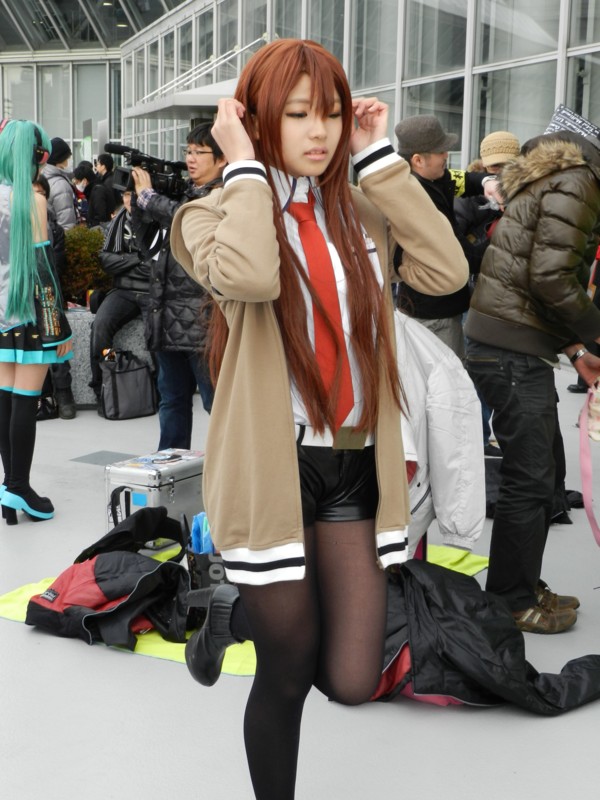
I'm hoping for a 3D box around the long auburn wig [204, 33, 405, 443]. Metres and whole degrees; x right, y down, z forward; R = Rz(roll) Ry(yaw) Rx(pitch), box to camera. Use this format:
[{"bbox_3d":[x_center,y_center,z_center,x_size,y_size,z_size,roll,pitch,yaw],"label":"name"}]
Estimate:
[{"bbox_3d":[-0.001,-0.288,2.153,0.290,0.673,0.300,-4,11,-30],"label":"long auburn wig"}]

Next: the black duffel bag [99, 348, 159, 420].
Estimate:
[{"bbox_3d":[-1.053,-0.106,7.562,0.330,0.400,0.190,-8,14,-43],"label":"black duffel bag"}]

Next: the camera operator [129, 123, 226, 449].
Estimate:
[{"bbox_3d":[-0.613,-0.523,6.177,0.500,1.717,0.520,-4,11,-29],"label":"camera operator"}]

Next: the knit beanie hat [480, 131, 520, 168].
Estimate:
[{"bbox_3d":[0.992,-1.239,6.053,0.210,0.190,0.250,3,10,8],"label":"knit beanie hat"}]

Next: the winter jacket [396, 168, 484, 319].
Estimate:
[{"bbox_3d":[0.561,-0.630,4.963,0.420,0.603,0.500,5,10,18],"label":"winter jacket"}]

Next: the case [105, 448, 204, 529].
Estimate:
[{"bbox_3d":[-0.584,0.391,5.068,0.240,0.300,0.420,6,11,24],"label":"case"}]

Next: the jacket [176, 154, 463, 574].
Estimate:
[{"bbox_3d":[0.029,-0.067,2.191,0.480,0.785,0.400,-5,12,-32],"label":"jacket"}]

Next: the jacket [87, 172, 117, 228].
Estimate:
[{"bbox_3d":[-2.151,-2.106,13.345,0.380,0.720,0.500,5,11,21],"label":"jacket"}]

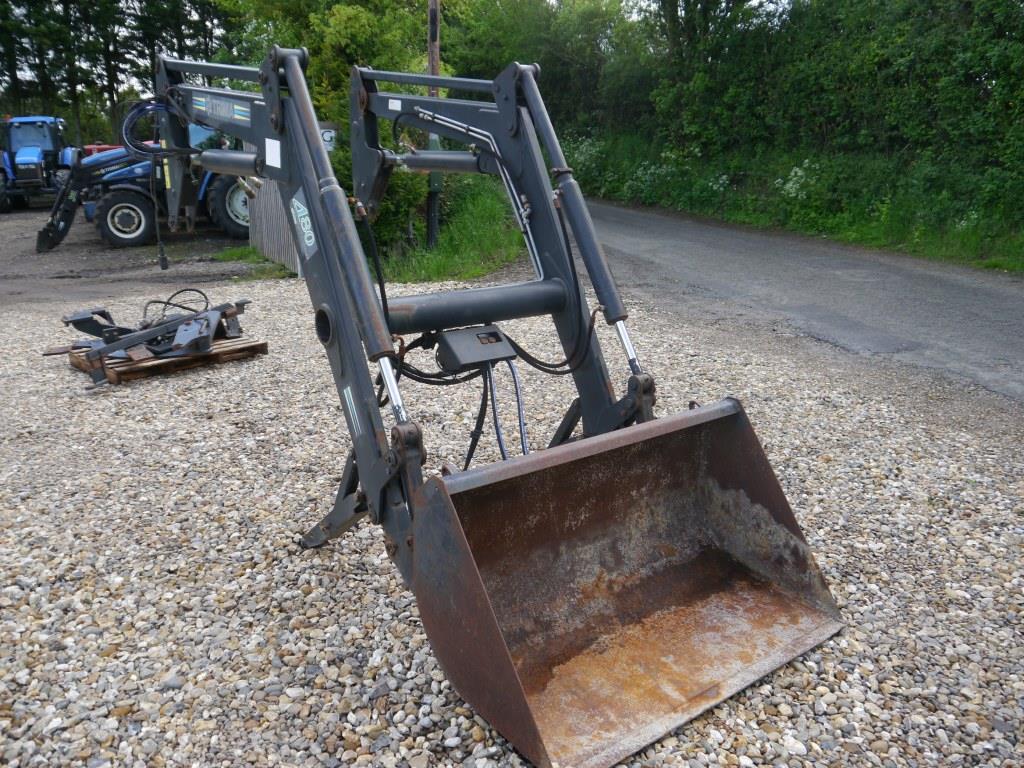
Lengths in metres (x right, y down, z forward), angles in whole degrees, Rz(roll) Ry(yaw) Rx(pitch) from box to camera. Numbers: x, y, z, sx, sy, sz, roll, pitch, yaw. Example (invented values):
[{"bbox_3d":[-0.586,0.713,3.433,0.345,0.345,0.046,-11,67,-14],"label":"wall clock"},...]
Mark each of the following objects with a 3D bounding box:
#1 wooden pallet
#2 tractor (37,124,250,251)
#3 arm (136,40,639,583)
[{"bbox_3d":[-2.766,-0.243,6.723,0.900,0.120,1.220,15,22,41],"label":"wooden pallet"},{"bbox_3d":[-7.126,-4.375,17.161,5.100,2.700,2.150,-7,18,-24],"label":"tractor"},{"bbox_3d":[-0.531,-0.428,3.674,1.191,2.080,2.501,-11,20,-35],"label":"arm"}]

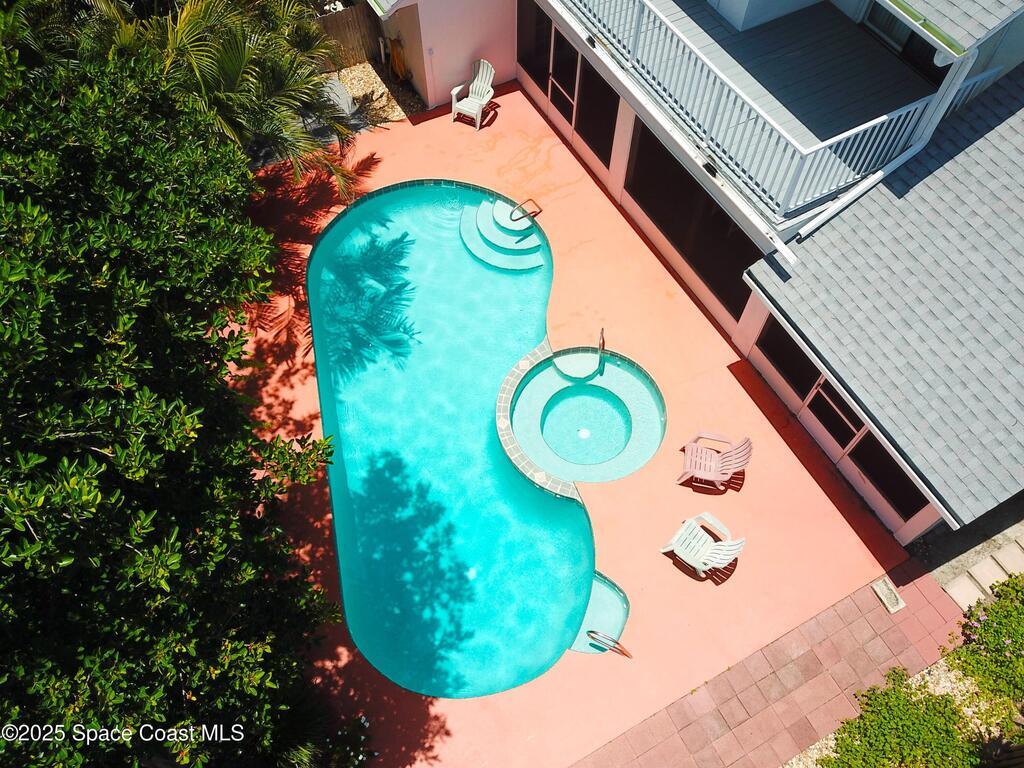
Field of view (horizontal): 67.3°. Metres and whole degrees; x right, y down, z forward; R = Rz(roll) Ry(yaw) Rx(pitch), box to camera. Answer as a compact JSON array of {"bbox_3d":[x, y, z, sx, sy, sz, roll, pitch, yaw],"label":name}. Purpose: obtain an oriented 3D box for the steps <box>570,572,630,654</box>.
[{"bbox_3d":[1.275,3.280,10.691,0.660,0.400,1.140,18,61,10],"label":"steps"}]

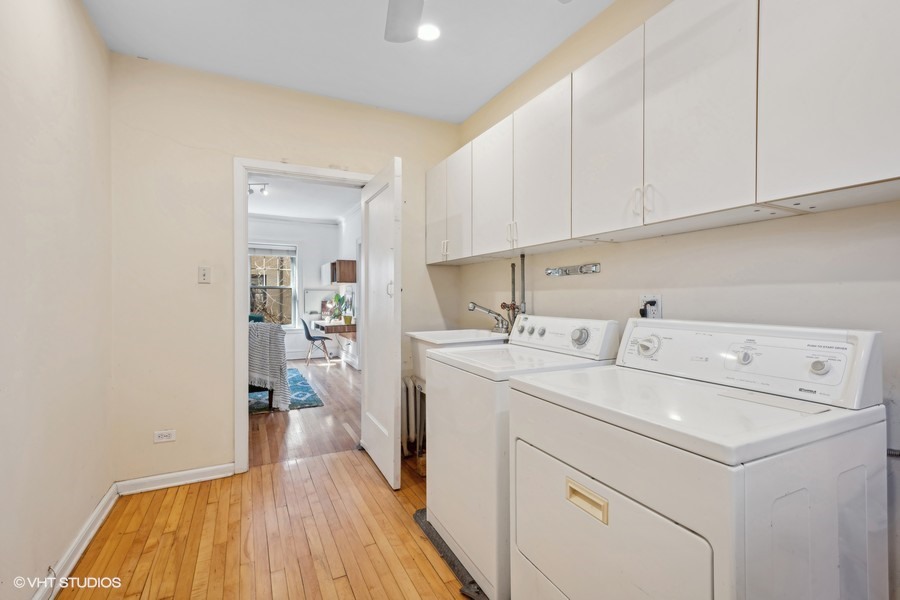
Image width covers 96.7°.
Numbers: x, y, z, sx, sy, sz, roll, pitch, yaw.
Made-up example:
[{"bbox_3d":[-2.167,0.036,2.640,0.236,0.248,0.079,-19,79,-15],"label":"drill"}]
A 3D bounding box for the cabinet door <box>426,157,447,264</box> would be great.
[{"bbox_3d":[-0.095,-0.662,3.110,0.025,0.751,0.367,0,0,-27],"label":"cabinet door"}]

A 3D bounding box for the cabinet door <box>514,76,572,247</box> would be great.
[{"bbox_3d":[0.465,-0.654,2.013,0.025,0.751,0.440,0,0,-27],"label":"cabinet door"}]

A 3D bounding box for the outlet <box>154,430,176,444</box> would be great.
[{"bbox_3d":[-1.786,0.858,2.515,0.116,0.074,0.012,0,1,-27],"label":"outlet"}]

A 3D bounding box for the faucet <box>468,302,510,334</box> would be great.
[{"bbox_3d":[0.259,0.119,2.715,0.310,0.207,0.190,0,1,-27],"label":"faucet"}]

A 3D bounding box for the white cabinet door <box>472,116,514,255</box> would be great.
[{"bbox_3d":[0.261,-0.657,2.412,0.025,0.751,0.457,0,0,-27],"label":"white cabinet door"}]

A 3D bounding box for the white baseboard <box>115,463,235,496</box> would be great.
[{"bbox_3d":[-1.725,1.129,2.542,0.625,0.087,0.022,0,1,-27],"label":"white baseboard"}]

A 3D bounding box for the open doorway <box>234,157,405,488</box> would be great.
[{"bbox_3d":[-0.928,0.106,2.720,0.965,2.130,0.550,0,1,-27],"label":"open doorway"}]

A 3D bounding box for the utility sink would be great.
[{"bbox_3d":[0.068,0.393,2.769,0.625,0.318,0.725,0,1,-27],"label":"utility sink"}]

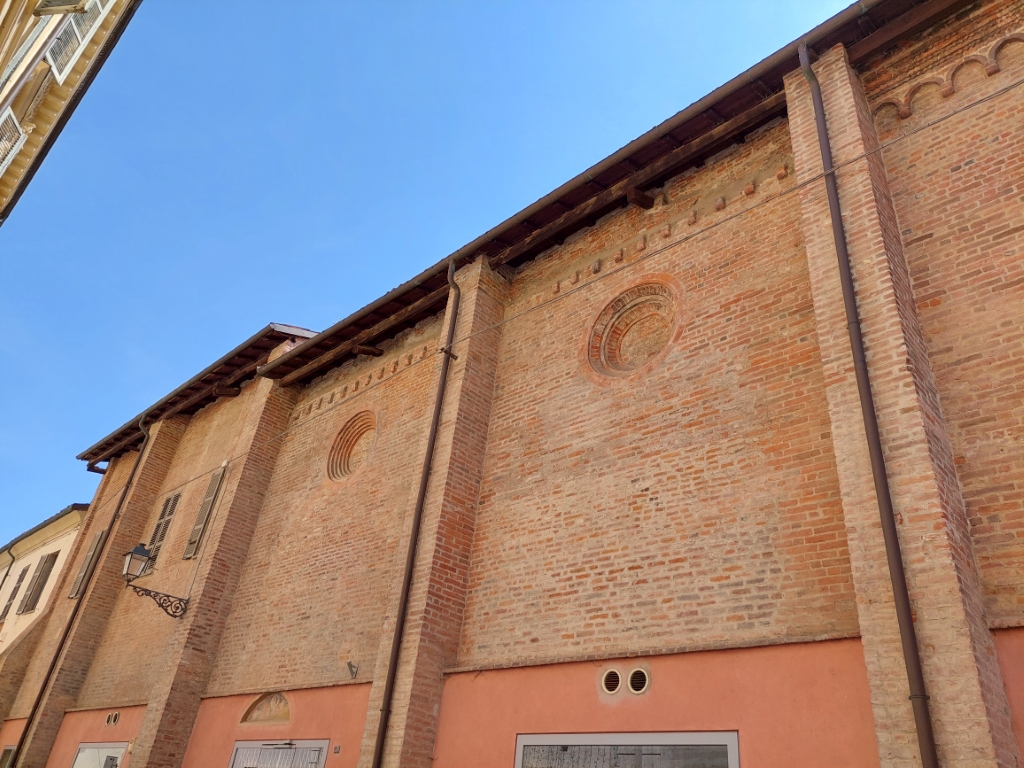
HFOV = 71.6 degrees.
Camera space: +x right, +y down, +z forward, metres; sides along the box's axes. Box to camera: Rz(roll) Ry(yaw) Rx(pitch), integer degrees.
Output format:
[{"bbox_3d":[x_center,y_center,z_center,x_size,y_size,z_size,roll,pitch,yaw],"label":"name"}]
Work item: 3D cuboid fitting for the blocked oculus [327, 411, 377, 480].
[{"bbox_3d":[-2.832,1.230,13.210,1.443,1.443,0.350,-22,-43,38],"label":"blocked oculus"}]

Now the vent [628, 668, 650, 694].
[{"bbox_3d":[1.231,2.900,6.930,0.235,0.235,0.040,-22,-43,38],"label":"vent"}]

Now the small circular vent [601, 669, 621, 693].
[{"bbox_3d":[1.001,2.987,7.128,0.236,0.236,0.040,-22,-43,38],"label":"small circular vent"}]

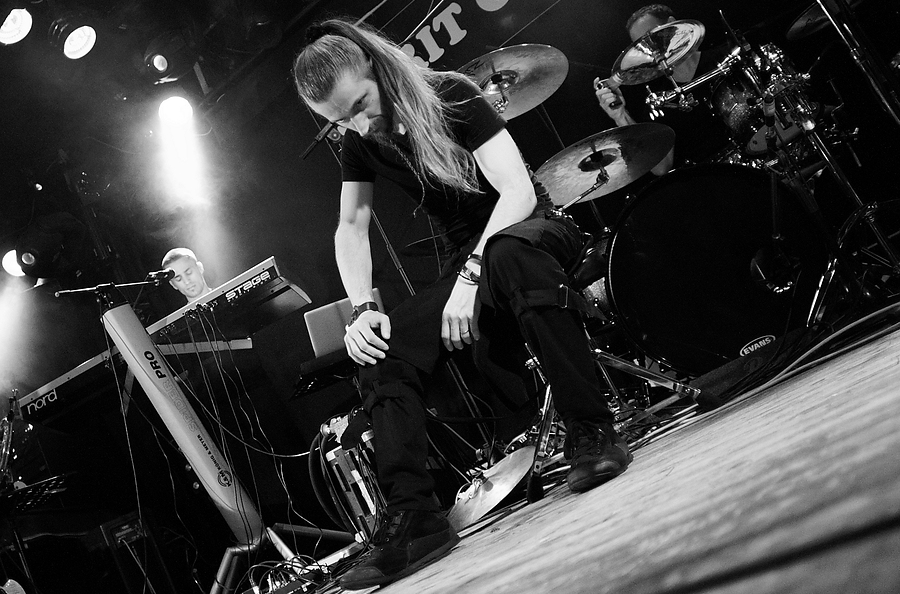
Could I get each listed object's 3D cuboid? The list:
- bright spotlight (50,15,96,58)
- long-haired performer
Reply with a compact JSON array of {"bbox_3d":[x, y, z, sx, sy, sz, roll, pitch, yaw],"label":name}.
[{"bbox_3d":[-2.075,-1.442,4.128,0.210,0.240,0.210,-54,-22,17],"label":"bright spotlight"},{"bbox_3d":[0.006,-0.081,1.784,0.660,1.140,0.760,-31,-14,27],"label":"long-haired performer"}]

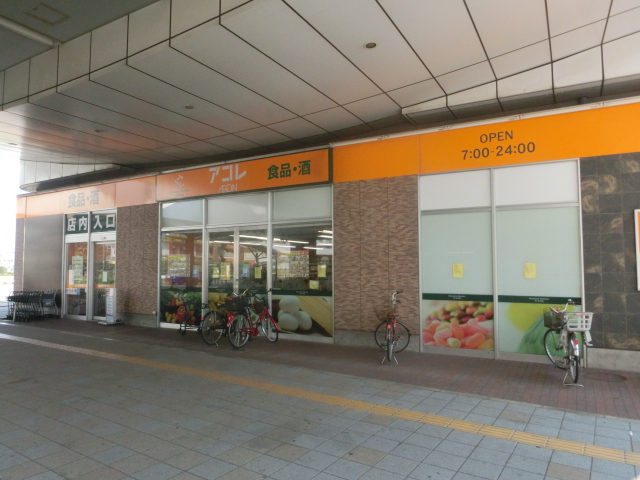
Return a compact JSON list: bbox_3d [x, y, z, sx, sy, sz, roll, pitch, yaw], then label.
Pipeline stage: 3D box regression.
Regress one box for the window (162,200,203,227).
[{"bbox_3d":[-3.648,-0.665,11.825,1.560,0.760,0.100,-2,-4,30],"label":"window"}]

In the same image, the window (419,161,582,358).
[{"bbox_3d":[3.124,0.394,7.926,2.710,3.410,0.120,-2,-4,30],"label":"window"}]

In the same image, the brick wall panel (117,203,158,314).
[{"bbox_3d":[-5.146,0.566,12.641,1.790,3.070,0.150,-2,-4,30],"label":"brick wall panel"}]

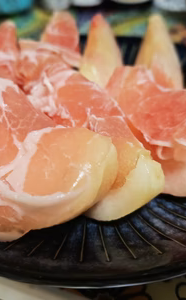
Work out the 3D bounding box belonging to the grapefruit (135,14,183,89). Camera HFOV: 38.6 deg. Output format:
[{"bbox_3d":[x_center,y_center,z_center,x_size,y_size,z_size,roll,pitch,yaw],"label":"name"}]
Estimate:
[{"bbox_3d":[0.053,-0.073,0.214,0.039,0.073,0.036,-1,1,0],"label":"grapefruit"}]

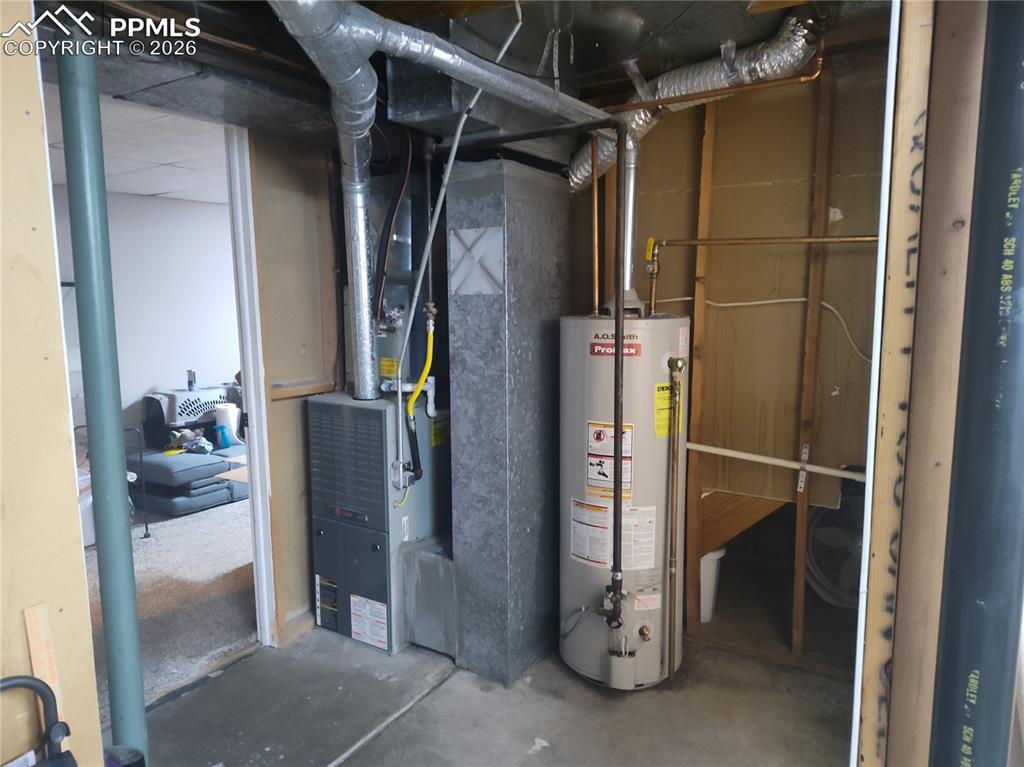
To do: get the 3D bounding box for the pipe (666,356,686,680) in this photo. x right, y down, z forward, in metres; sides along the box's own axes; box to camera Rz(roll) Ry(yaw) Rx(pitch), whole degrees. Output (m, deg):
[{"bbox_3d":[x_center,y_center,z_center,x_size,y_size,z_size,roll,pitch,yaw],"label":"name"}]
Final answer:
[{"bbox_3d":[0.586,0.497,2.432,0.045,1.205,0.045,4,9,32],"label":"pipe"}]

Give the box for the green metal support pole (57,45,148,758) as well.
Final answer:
[{"bbox_3d":[-1.167,0.129,1.955,0.089,2.150,0.089,4,9,32],"label":"green metal support pole"}]

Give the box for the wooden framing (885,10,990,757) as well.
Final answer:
[{"bbox_3d":[0.451,0.201,0.749,0.038,2.250,0.089,4,9,32],"label":"wooden framing"}]

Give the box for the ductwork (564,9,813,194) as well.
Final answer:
[{"bbox_3d":[0.591,-0.988,2.508,0.970,0.450,0.190,4,9,32],"label":"ductwork"}]

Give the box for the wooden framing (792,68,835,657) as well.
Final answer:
[{"bbox_3d":[1.120,-0.048,2.534,0.038,2.230,0.089,4,9,32],"label":"wooden framing"}]

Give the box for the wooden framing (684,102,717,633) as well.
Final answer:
[{"bbox_3d":[0.768,-0.069,2.754,0.038,2.220,0.089,4,9,32],"label":"wooden framing"}]

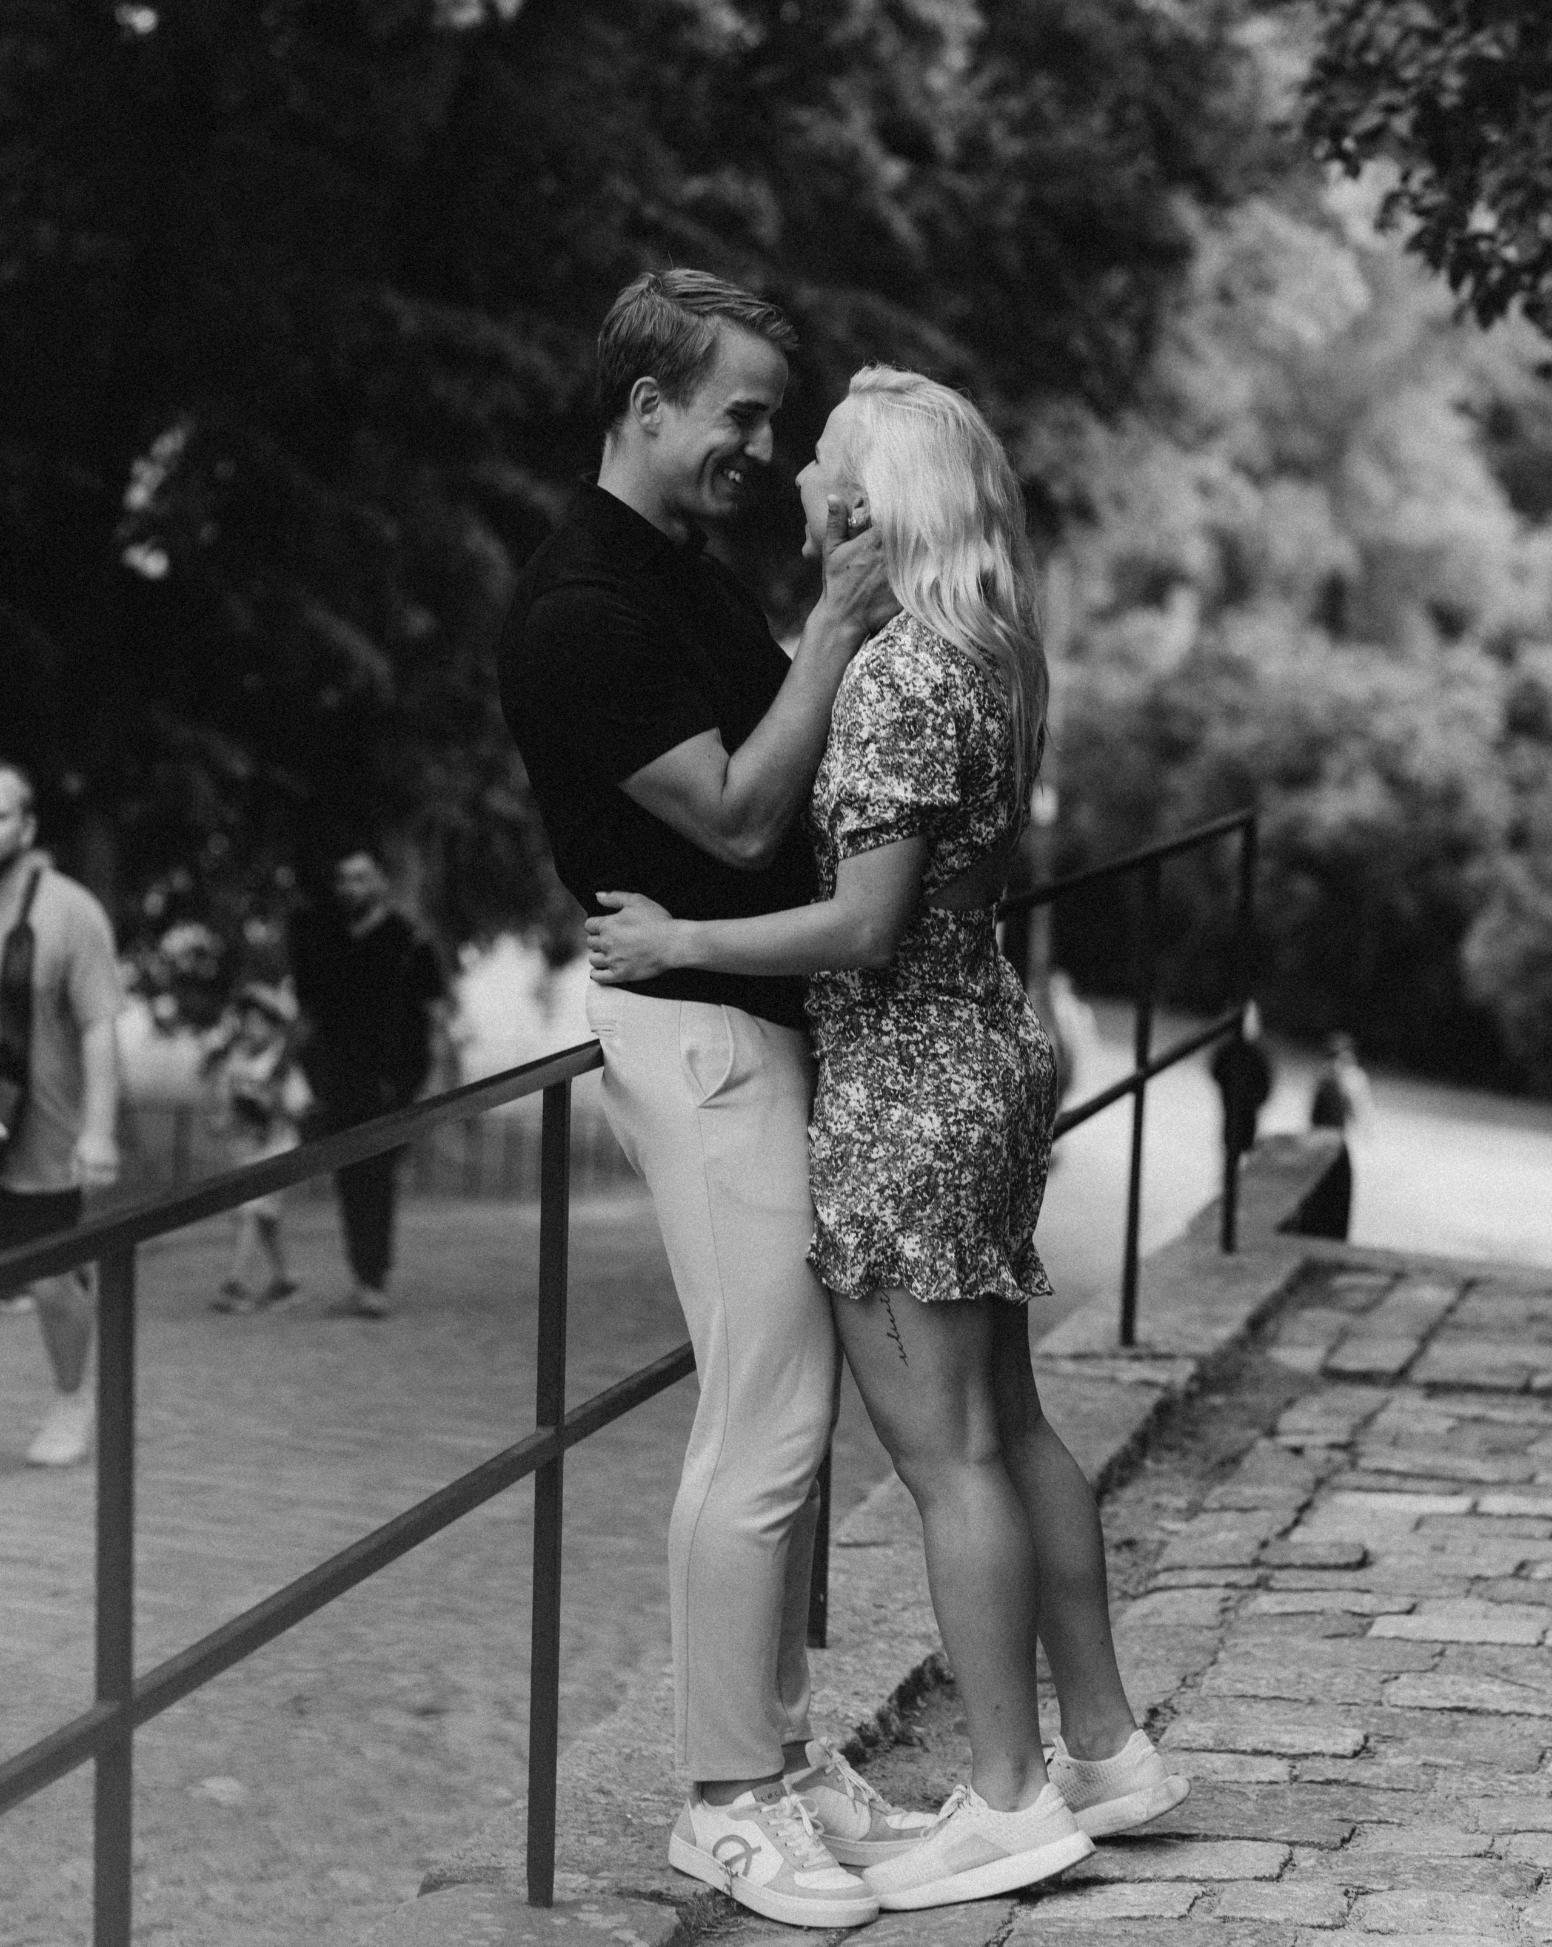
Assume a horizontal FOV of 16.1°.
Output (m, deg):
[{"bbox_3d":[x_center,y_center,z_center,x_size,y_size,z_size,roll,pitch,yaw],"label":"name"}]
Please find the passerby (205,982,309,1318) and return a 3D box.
[{"bbox_3d":[-1.979,0.660,20.900,0.370,1.250,0.400,5,7,30],"label":"passerby"}]

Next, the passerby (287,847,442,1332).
[{"bbox_3d":[-1.549,0.410,20.800,0.540,1.770,0.400,3,6,16],"label":"passerby"}]

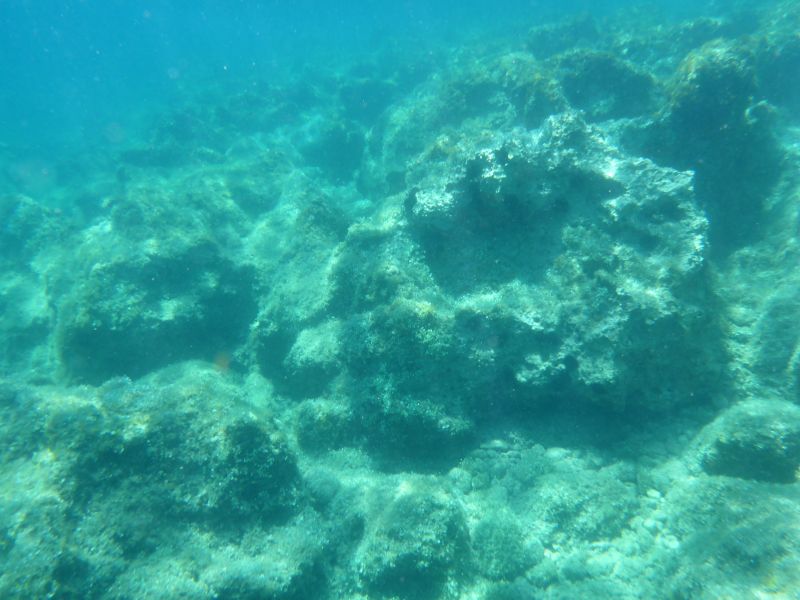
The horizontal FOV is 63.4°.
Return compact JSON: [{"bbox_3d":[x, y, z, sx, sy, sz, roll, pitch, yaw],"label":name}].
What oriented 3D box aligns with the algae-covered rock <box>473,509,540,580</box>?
[{"bbox_3d":[0.340,0.790,2.080,0.210,0.160,0.190,0,22,0],"label":"algae-covered rock"}]

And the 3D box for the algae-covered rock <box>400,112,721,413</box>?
[{"bbox_3d":[0.710,-0.210,3.200,1.350,1.050,1.000,0,22,0],"label":"algae-covered rock"}]

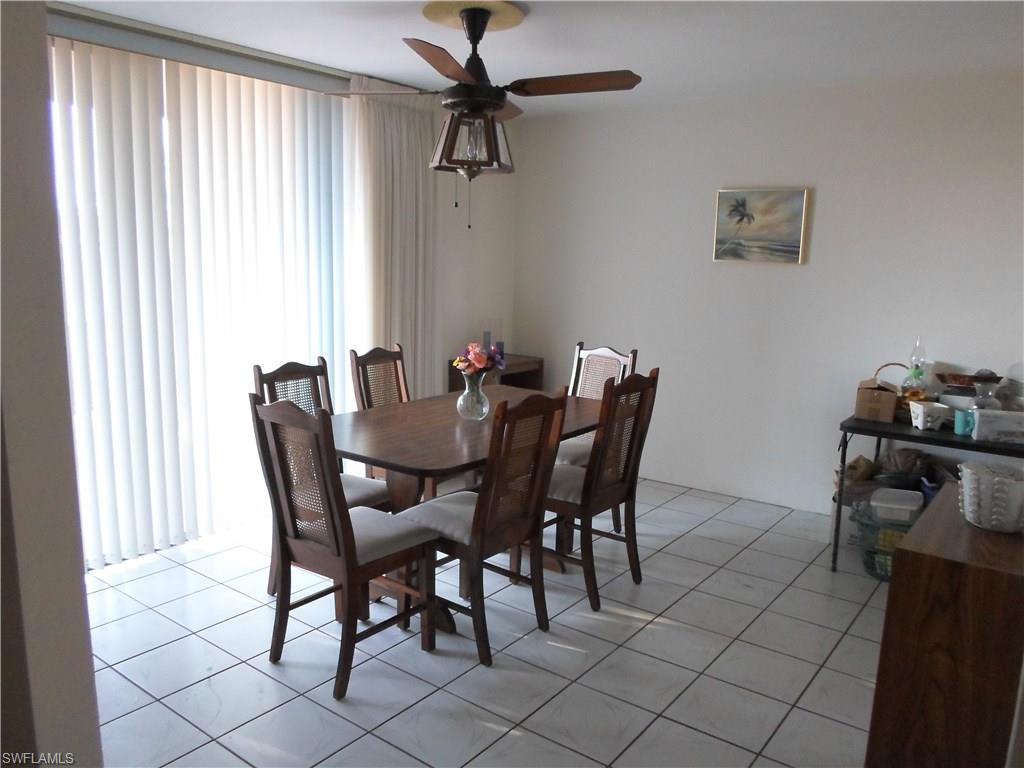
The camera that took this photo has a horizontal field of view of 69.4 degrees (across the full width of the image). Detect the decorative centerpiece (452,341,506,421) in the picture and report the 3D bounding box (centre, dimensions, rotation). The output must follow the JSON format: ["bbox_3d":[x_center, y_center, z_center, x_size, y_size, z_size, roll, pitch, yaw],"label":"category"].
[{"bbox_3d":[-0.145,-0.006,3.182,0.216,0.318,0.190,1,9,-3],"label":"decorative centerpiece"}]

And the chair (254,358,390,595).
[{"bbox_3d":[-0.763,0.416,3.116,0.512,0.987,0.417,7,11,33],"label":"chair"}]

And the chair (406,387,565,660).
[{"bbox_3d":[-0.116,0.482,2.812,0.512,0.987,0.417,8,12,37],"label":"chair"}]

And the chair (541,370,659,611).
[{"bbox_3d":[0.315,0.418,3.265,0.512,0.987,0.417,9,12,38],"label":"chair"}]

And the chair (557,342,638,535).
[{"bbox_3d":[0.332,0.314,3.907,0.417,0.987,0.512,10,13,44],"label":"chair"}]

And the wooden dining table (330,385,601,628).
[{"bbox_3d":[-0.182,0.518,3.291,0.961,0.758,1.545,8,12,37],"label":"wooden dining table"}]

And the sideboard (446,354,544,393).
[{"bbox_3d":[-0.089,0.200,5.287,0.400,0.748,0.574,8,12,37],"label":"sideboard"}]

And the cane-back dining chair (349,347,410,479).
[{"bbox_3d":[-0.494,0.325,3.724,0.512,0.987,0.417,6,11,29],"label":"cane-back dining chair"}]

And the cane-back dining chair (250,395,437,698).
[{"bbox_3d":[-0.580,0.506,2.585,0.417,0.987,0.512,8,12,36],"label":"cane-back dining chair"}]

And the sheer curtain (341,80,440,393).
[{"bbox_3d":[-0.723,-0.564,4.531,0.112,2.444,0.754,8,12,37],"label":"sheer curtain"}]

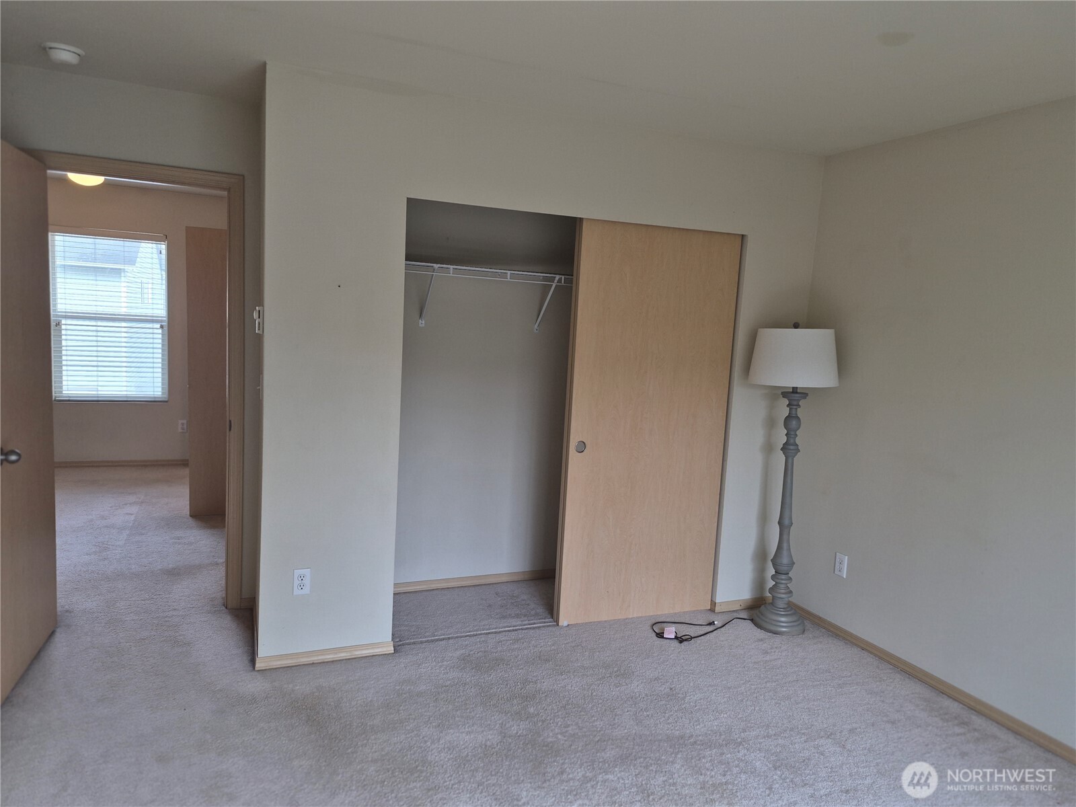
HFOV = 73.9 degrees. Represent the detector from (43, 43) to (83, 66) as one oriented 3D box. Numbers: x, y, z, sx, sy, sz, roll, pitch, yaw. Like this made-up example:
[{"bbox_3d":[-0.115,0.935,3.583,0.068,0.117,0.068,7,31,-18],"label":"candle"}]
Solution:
[{"bbox_3d":[-1.825,-1.346,2.756,0.133,0.050,0.133,0,7,-23],"label":"detector"}]

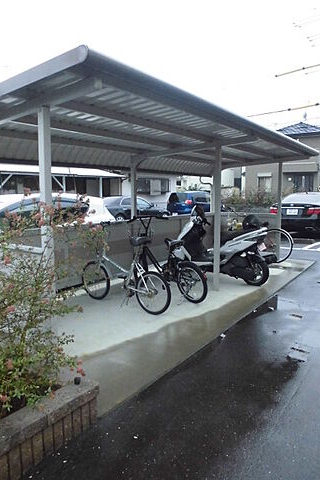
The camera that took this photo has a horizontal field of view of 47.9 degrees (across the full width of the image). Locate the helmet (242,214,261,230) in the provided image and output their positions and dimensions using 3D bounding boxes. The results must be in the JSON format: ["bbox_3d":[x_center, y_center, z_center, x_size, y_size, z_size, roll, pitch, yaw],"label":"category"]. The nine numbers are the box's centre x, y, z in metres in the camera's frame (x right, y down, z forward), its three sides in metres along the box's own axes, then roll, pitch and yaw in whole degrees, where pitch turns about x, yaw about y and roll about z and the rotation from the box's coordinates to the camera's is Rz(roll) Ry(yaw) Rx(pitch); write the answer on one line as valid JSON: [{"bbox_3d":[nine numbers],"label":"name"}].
[{"bbox_3d":[1.363,-0.261,5.369,0.265,0.245,0.235,4,8,34],"label":"helmet"}]

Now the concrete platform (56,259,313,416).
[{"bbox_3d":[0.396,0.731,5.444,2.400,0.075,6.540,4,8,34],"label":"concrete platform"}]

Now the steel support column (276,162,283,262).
[{"bbox_3d":[2.442,-0.565,7.389,0.065,2.030,0.065,4,8,34],"label":"steel support column"}]

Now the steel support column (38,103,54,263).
[{"bbox_3d":[-0.821,0.036,2.655,0.065,1.960,0.065,4,8,34],"label":"steel support column"}]

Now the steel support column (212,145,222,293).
[{"bbox_3d":[0.798,-0.273,5.025,0.065,2.010,0.065,4,8,34],"label":"steel support column"}]

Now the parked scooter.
[{"bbox_3d":[0.956,0.073,5.743,1.790,1.150,0.670,5,9,39],"label":"parked scooter"}]

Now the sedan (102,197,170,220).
[{"bbox_3d":[-1.445,-1.521,18.608,4.650,1.460,1.780,-6,9,-39],"label":"sedan"}]

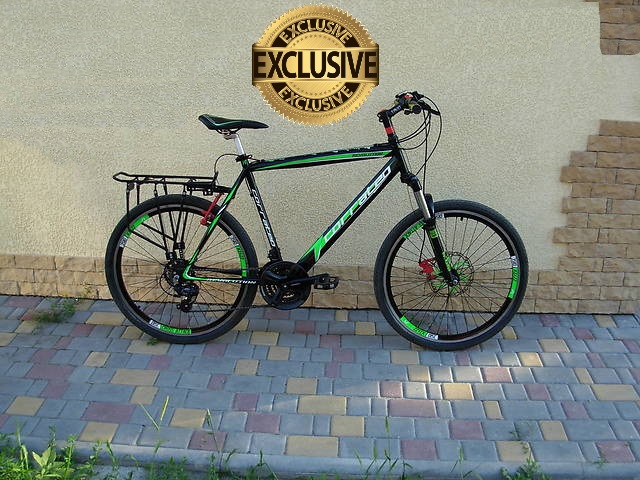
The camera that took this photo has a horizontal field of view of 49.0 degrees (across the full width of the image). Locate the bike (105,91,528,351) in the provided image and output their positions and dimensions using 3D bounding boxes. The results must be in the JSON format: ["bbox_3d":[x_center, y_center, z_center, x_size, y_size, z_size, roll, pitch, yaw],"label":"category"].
[{"bbox_3d":[-0.020,-0.048,2.930,1.790,1.070,0.610,1,14,2],"label":"bike"}]

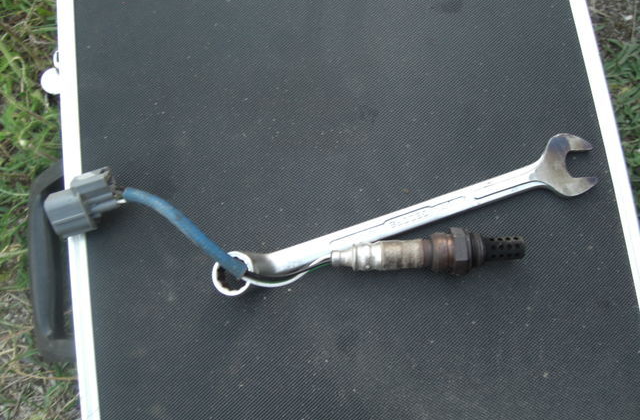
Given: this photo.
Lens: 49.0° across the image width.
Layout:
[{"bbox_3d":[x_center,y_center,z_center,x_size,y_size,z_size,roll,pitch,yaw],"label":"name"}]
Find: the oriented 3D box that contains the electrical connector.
[{"bbox_3d":[-0.129,-0.004,0.382,0.037,0.020,0.028,-19,79,-3],"label":"electrical connector"}]

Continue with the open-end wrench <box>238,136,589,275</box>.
[{"bbox_3d":[0.049,0.004,0.382,0.219,0.013,0.035,-18,79,-3],"label":"open-end wrench"}]

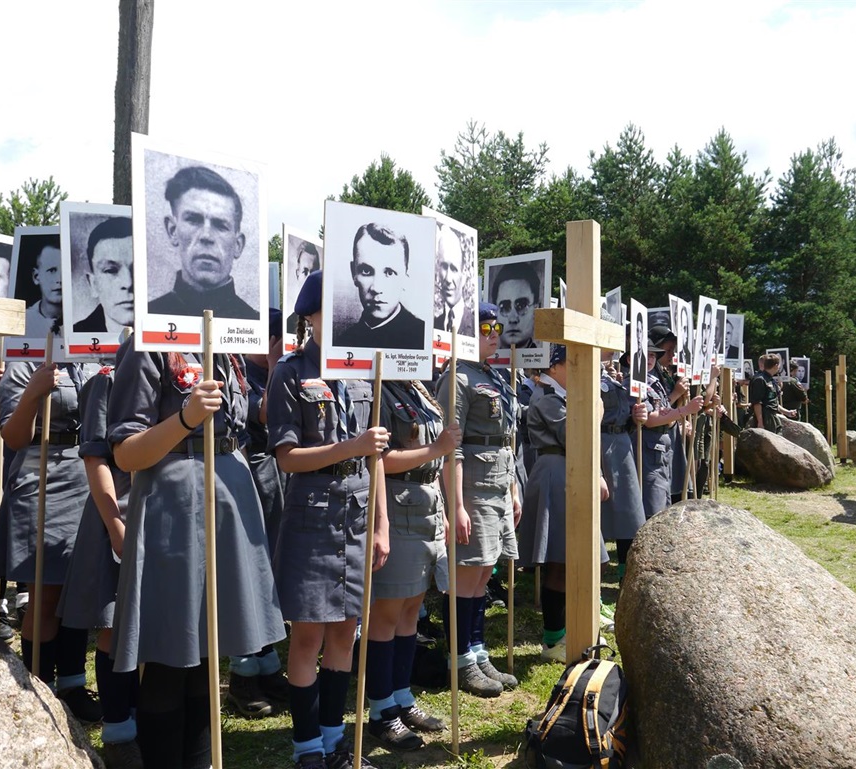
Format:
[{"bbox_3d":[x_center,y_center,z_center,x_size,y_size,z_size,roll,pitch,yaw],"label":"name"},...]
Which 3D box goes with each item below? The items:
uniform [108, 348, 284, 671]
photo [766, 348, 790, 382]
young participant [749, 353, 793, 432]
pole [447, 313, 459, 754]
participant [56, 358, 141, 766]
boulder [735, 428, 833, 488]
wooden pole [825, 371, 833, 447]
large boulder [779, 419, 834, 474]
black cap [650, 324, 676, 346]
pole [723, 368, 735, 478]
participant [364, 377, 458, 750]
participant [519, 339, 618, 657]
[{"bbox_3d":[-0.650,0.320,2.330,0.400,0.940,0.470,0,-1,34],"label":"uniform"},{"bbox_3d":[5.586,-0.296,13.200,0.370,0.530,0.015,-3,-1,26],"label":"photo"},{"bbox_3d":[4.420,0.460,10.800,0.380,1.720,0.470,0,-1,37],"label":"young participant"},{"bbox_3d":[0.098,0.552,2.990,0.026,1.560,0.026,-2,-2,37],"label":"pole"},{"bbox_3d":[-1.050,0.500,2.880,0.380,1.630,0.470,0,-1,42],"label":"participant"},{"bbox_3d":[5.030,1.010,11.700,1.350,0.800,1.100,0,-1,23],"label":"boulder"},{"bbox_3d":[9.680,0.590,20.000,0.135,1.880,0.135,0,-1,29],"label":"wooden pole"},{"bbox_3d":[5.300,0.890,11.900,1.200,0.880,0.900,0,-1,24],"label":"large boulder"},{"bbox_3d":[1.680,-0.350,5.900,0.270,0.140,0.240,0,0,25],"label":"black cap"},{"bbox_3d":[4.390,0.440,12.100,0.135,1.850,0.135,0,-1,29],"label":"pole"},{"bbox_3d":[-0.060,0.500,3.060,0.420,1.620,0.460,0,-1,37],"label":"participant"},{"bbox_3d":[0.685,0.545,4.020,0.420,1.540,0.440,0,-1,24],"label":"participant"}]

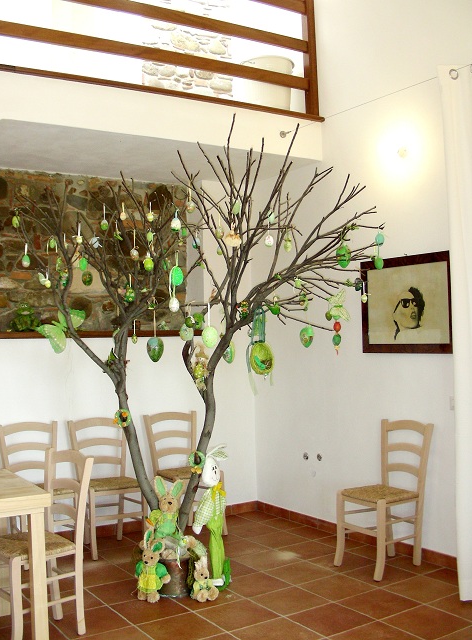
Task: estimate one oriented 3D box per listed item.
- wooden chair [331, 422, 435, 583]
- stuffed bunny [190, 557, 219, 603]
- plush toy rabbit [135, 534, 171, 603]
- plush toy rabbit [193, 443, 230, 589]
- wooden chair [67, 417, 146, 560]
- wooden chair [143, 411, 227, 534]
[{"bbox_3d":[0.916,1.085,4.379,0.503,0.880,0.445,-1,-3,-30],"label":"wooden chair"},{"bbox_3d":[-0.178,1.430,3.928,0.125,0.240,0.140,-1,-3,-32],"label":"stuffed bunny"},{"bbox_3d":[-0.471,1.378,3.956,0.190,0.370,0.140,-3,-3,25],"label":"plush toy rabbit"},{"bbox_3d":[-0.137,1.142,4.135,0.200,0.830,0.190,0,-3,-38],"label":"plush toy rabbit"},{"bbox_3d":[-0.908,1.187,5.055,0.445,0.880,0.503,-1,-3,-29],"label":"wooden chair"},{"bbox_3d":[-0.375,1.180,5.384,0.445,0.880,0.503,-1,-3,-35],"label":"wooden chair"}]

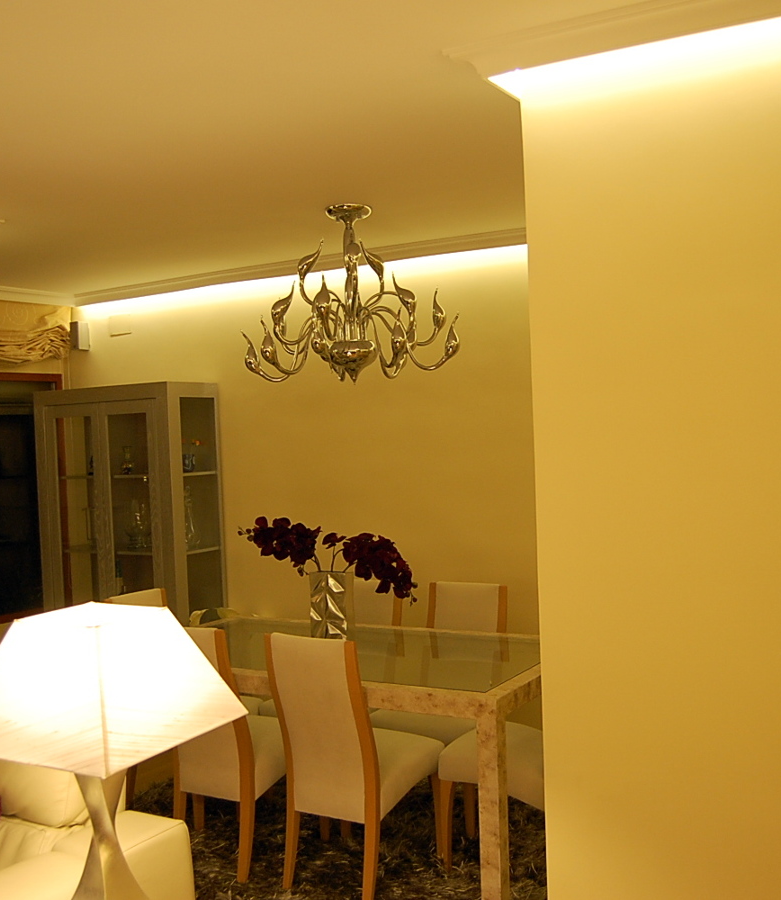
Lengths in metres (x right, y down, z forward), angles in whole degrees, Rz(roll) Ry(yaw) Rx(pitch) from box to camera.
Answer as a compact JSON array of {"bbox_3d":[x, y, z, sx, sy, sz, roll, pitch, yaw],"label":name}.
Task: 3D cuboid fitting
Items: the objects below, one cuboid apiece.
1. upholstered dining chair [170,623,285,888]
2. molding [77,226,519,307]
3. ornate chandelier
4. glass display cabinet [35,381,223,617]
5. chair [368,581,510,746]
[{"bbox_3d":[-0.571,1.105,3.960,0.450,0.930,0.540,-1,2,32],"label":"upholstered dining chair"},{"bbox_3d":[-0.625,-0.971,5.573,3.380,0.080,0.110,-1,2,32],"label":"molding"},{"bbox_3d":[-0.165,-0.637,4.195,0.900,0.710,0.900,-2,1,0],"label":"ornate chandelier"},{"bbox_3d":[-1.552,0.594,6.050,1.105,1.920,0.415,-1,2,32],"label":"glass display cabinet"},{"bbox_3d":[0.221,1.070,4.265,0.450,0.930,0.540,-1,2,32],"label":"chair"}]

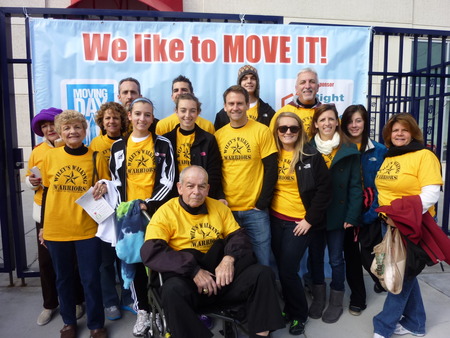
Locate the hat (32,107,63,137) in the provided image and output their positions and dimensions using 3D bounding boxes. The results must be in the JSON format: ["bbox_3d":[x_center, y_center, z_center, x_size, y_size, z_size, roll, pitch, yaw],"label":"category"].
[{"bbox_3d":[-1.326,-0.347,2.457,0.255,0.210,0.260,-2,6,-18],"label":"hat"}]

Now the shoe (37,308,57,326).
[{"bbox_3d":[-1.388,1.138,2.557,0.095,0.095,0.245,0,5,7],"label":"shoe"}]

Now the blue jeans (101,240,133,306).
[{"bbox_3d":[-0.886,0.690,2.656,0.350,0.840,0.270,-2,6,-14],"label":"blue jeans"}]

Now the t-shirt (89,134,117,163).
[{"bbox_3d":[-0.886,0.024,2.583,0.440,0.600,0.250,-2,6,-14],"label":"t-shirt"}]

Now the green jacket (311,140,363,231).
[{"bbox_3d":[0.851,0.125,2.483,0.440,0.680,0.280,2,6,23],"label":"green jacket"}]

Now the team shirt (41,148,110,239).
[{"bbox_3d":[-1.031,0.158,2.274,0.470,0.645,0.270,-2,6,-16],"label":"team shirt"}]

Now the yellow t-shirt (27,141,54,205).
[{"bbox_3d":[-1.305,0.045,2.504,0.430,0.520,0.250,-2,6,-19],"label":"yellow t-shirt"}]

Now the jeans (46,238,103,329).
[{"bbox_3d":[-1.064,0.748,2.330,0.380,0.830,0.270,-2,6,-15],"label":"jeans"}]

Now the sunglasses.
[{"bbox_3d":[0.427,-0.260,2.186,0.150,0.050,0.140,1,6,12],"label":"sunglasses"}]

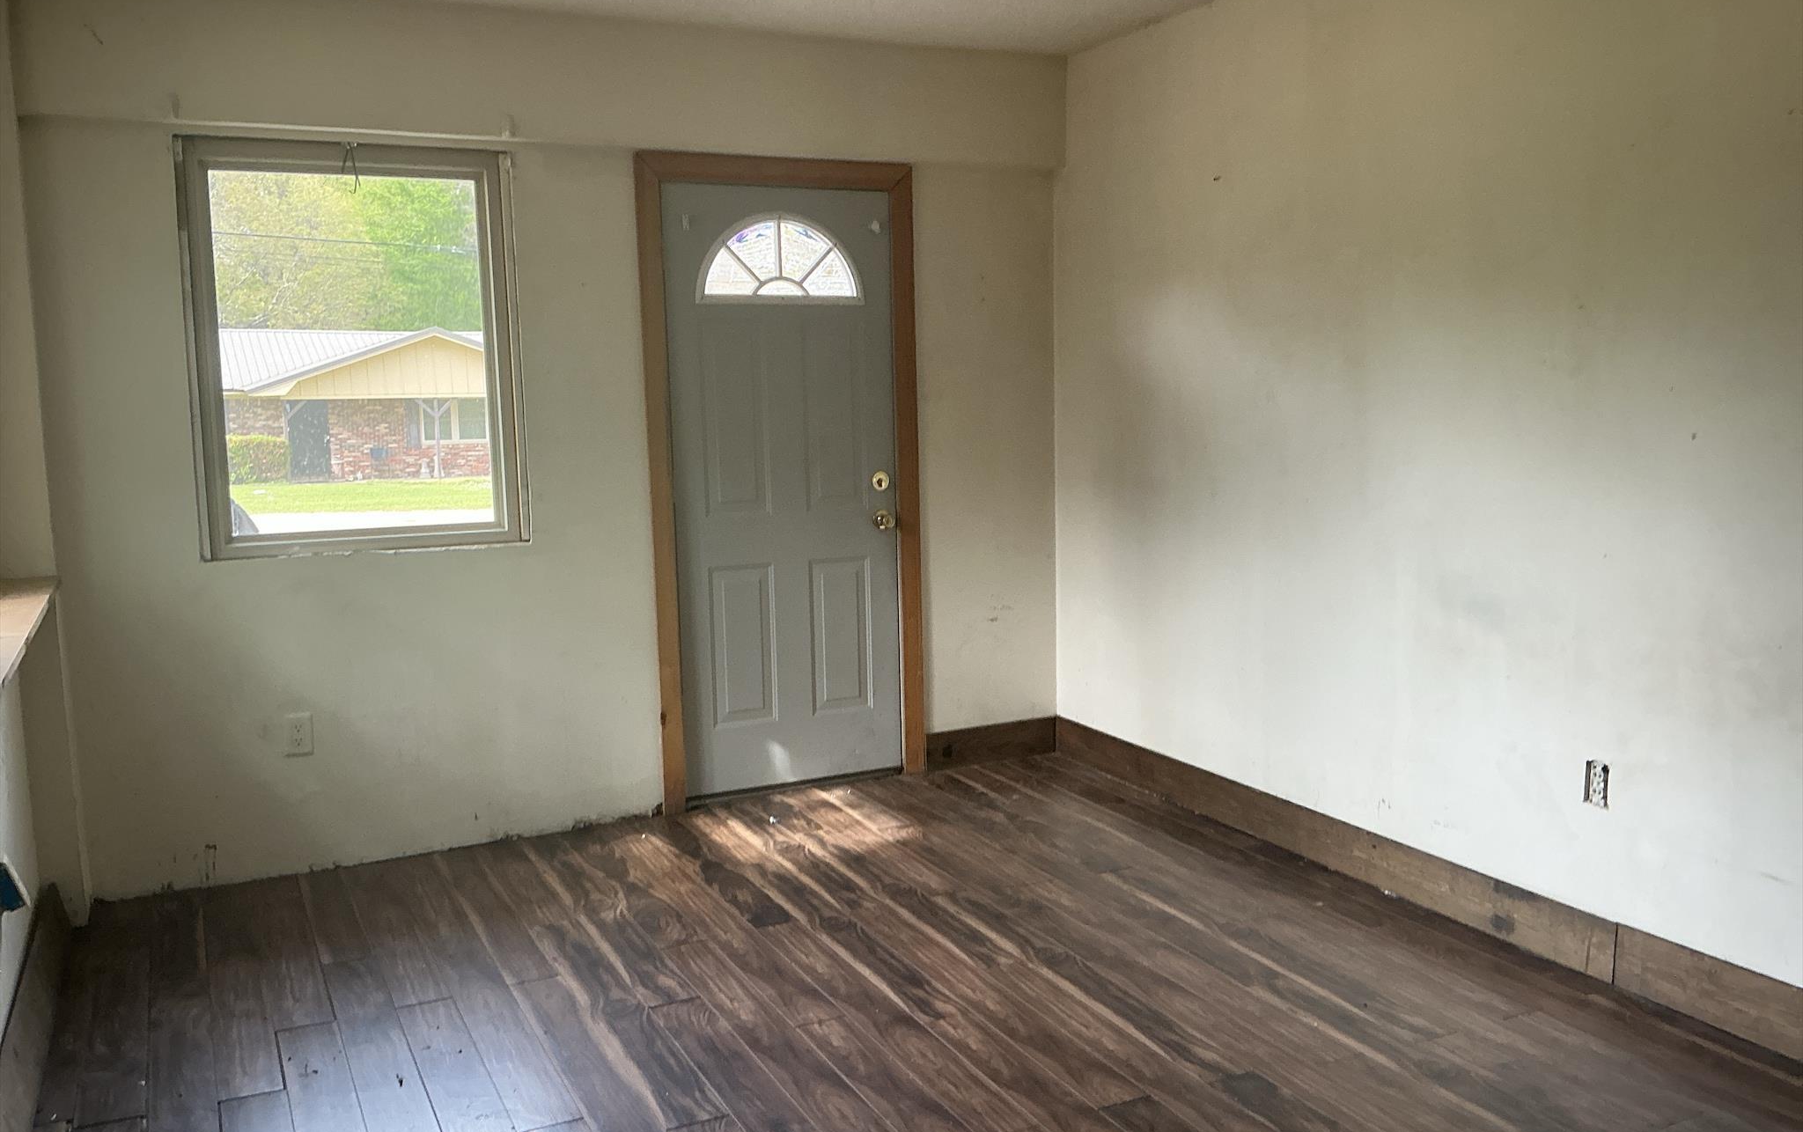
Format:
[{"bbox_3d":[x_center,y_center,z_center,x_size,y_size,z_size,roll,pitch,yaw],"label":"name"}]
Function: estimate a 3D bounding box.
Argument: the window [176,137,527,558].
[{"bbox_3d":[-1.583,-0.627,4.279,0.910,1.175,0.090,-5,8,-26],"label":"window"}]

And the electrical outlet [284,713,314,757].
[{"bbox_3d":[-1.768,0.499,4.284,0.072,0.117,0.012,-5,8,-26],"label":"electrical outlet"}]

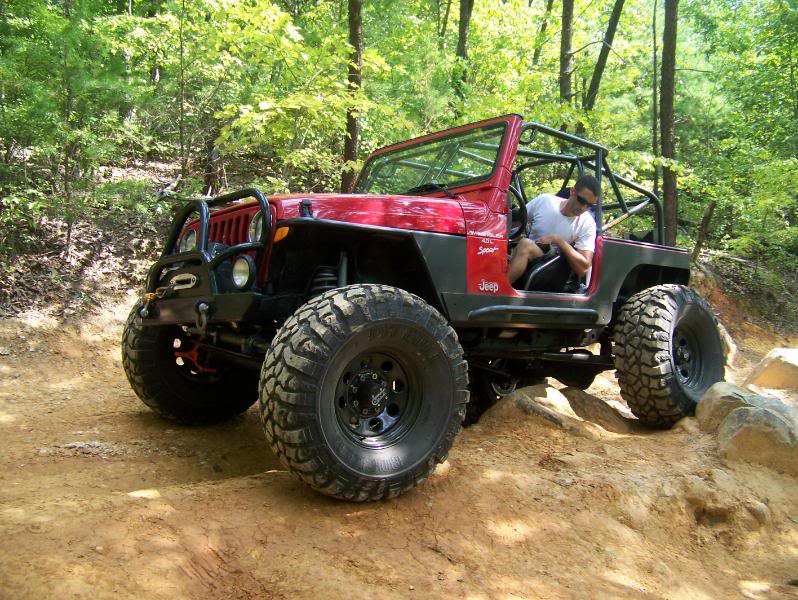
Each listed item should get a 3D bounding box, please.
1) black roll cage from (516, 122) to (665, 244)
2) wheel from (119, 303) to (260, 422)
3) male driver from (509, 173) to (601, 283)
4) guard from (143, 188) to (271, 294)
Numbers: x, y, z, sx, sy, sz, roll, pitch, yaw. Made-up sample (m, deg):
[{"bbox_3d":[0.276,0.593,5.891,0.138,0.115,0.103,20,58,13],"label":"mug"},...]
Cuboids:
[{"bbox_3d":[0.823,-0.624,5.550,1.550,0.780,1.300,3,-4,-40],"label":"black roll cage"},{"bbox_3d":[-1.198,0.296,4.959,0.920,0.920,0.340,2,2,-36],"label":"wheel"},{"bbox_3d":[0.894,-0.388,5.040,0.620,0.890,0.860,0,-2,42],"label":"male driver"},{"bbox_3d":[-1.026,-0.265,3.992,0.270,0.490,1.170,3,-4,-40],"label":"guard"}]

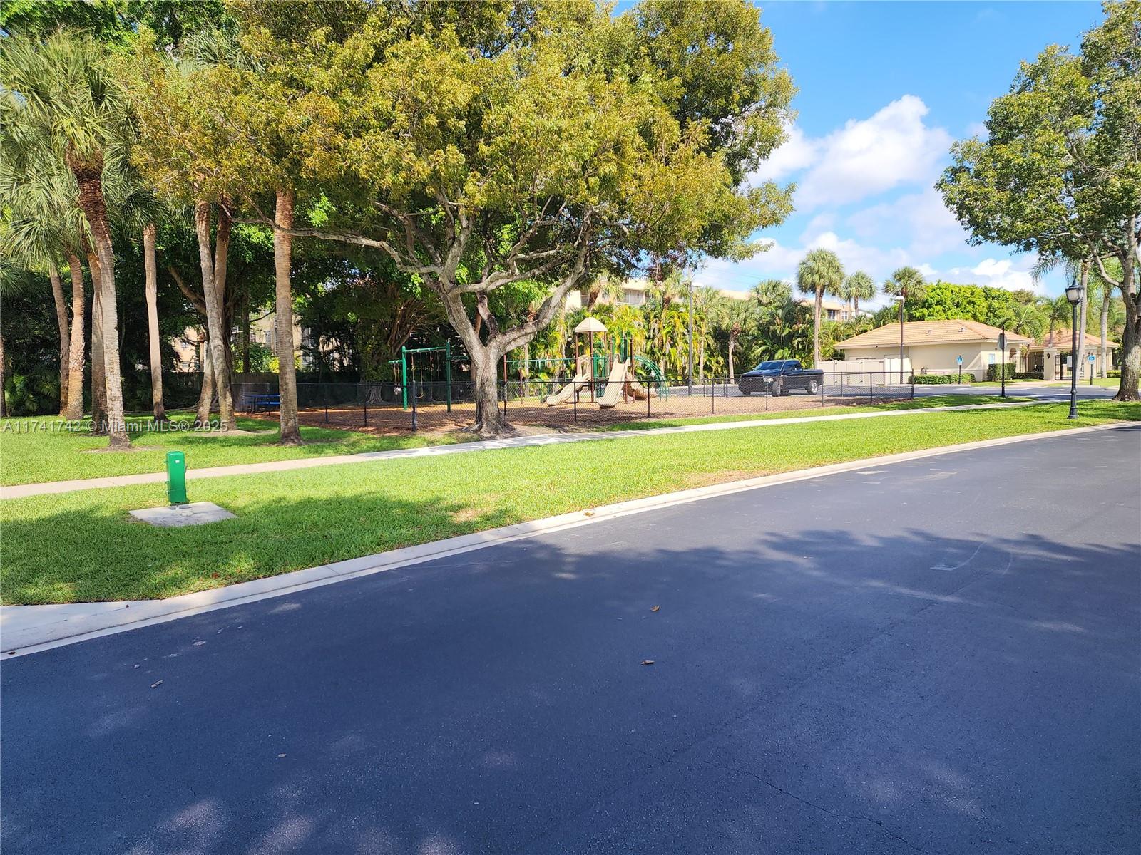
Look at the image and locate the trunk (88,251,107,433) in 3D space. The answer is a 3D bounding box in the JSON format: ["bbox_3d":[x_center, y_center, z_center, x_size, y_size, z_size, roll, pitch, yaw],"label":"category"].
[{"bbox_3d":[-13.998,-2.515,22.400,0.500,5.400,0.500,-1,4,0],"label":"trunk"}]

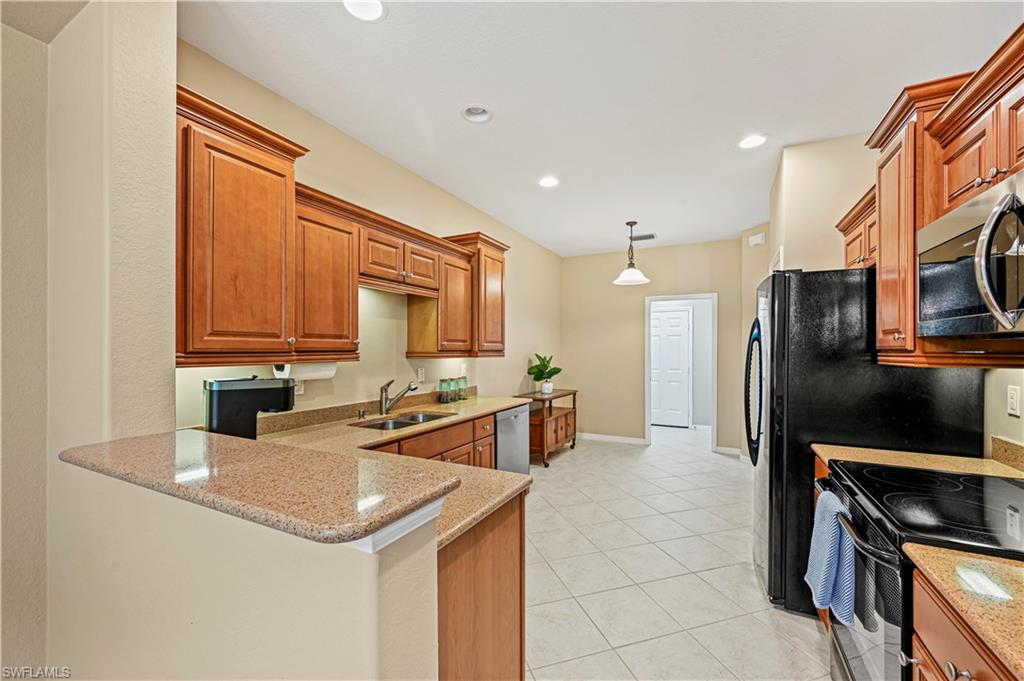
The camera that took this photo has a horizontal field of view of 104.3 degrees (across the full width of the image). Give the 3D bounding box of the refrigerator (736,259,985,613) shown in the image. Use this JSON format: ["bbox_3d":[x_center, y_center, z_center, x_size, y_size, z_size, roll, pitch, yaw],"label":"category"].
[{"bbox_3d":[1.834,0.533,2.271,0.870,1.775,0.830,0,-1,27],"label":"refrigerator"}]

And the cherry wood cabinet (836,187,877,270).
[{"bbox_3d":[2.074,-0.578,2.133,0.360,0.335,0.840,0,-1,27],"label":"cherry wood cabinet"}]

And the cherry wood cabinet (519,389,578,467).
[{"bbox_3d":[0.465,1.067,5.037,0.410,0.760,1.090,0,-1,27],"label":"cherry wood cabinet"}]

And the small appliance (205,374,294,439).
[{"bbox_3d":[-1.152,0.328,1.773,0.320,0.325,0.200,0,-1,-25],"label":"small appliance"}]

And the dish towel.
[{"bbox_3d":[1.125,0.754,1.413,0.090,0.400,0.290,0,-1,27],"label":"dish towel"}]

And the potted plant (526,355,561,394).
[{"bbox_3d":[0.444,0.429,5.055,0.350,0.510,0.370,0,-1,27],"label":"potted plant"}]

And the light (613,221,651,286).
[{"bbox_3d":[1.312,-0.953,4.377,0.400,0.700,0.400,0,-1,27],"label":"light"}]

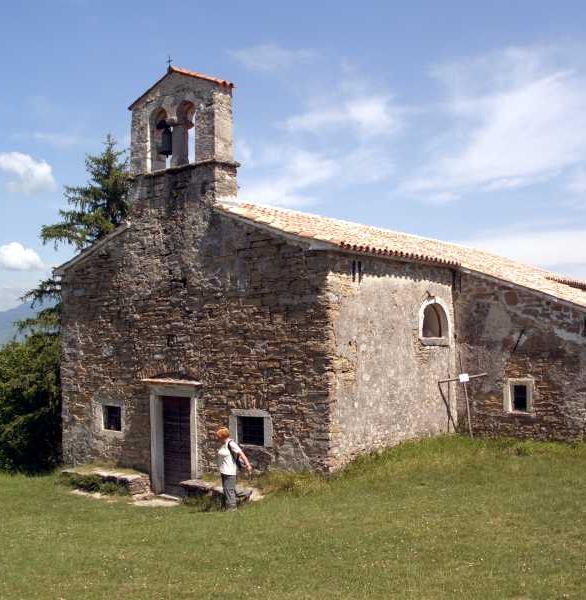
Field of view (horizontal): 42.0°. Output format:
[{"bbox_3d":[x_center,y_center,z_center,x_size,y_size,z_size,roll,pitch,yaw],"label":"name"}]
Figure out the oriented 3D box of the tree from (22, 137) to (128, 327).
[{"bbox_3d":[-5.750,-0.250,23.770,5.979,9.926,5.979,0,-3,0],"label":"tree"}]

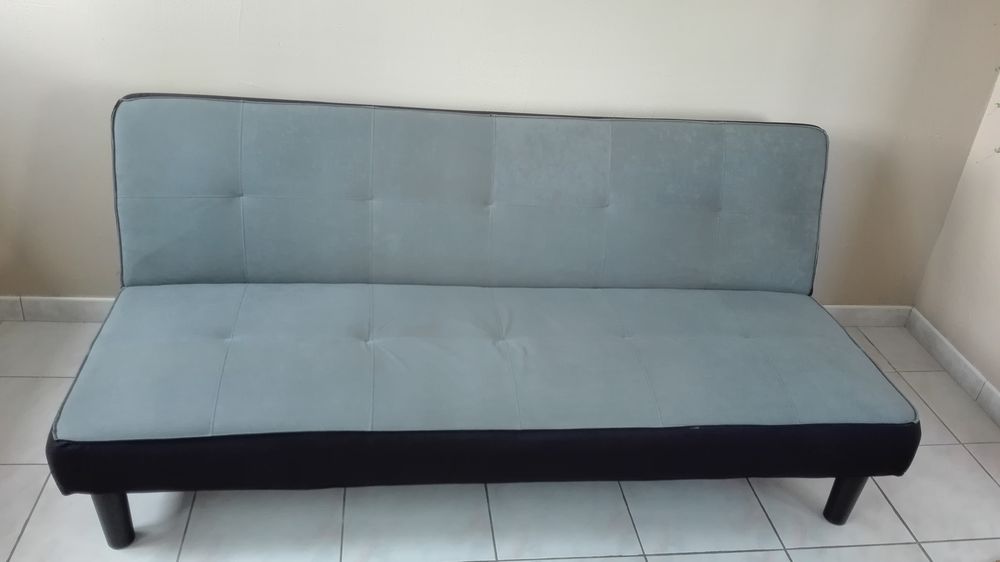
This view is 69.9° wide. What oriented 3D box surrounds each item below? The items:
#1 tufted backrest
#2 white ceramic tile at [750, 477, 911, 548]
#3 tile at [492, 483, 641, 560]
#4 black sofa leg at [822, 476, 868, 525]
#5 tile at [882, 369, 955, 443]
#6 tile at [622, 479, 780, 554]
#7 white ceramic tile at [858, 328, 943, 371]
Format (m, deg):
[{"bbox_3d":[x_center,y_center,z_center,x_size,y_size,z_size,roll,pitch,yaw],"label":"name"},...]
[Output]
[{"bbox_3d":[-0.030,-0.191,1.840,1.742,0.460,0.130,1,9,-8],"label":"tufted backrest"},{"bbox_3d":[0.805,0.538,1.802,0.335,0.010,0.312,1,33,-8],"label":"white ceramic tile"},{"bbox_3d":[0.141,0.531,1.712,0.335,0.010,0.312,1,33,-8],"label":"tile"},{"bbox_3d":[0.821,0.506,1.691,0.060,0.165,0.060,1,33,-8],"label":"black sofa leg"},{"bbox_3d":[1.103,0.373,2.107,0.335,0.010,0.312,1,33,-8],"label":"tile"},{"bbox_3d":[0.473,0.535,1.757,0.335,0.010,0.312,1,33,-8],"label":"tile"},{"bbox_3d":[1.327,0.225,2.375,0.176,0.010,0.248,1,33,-8],"label":"white ceramic tile"}]

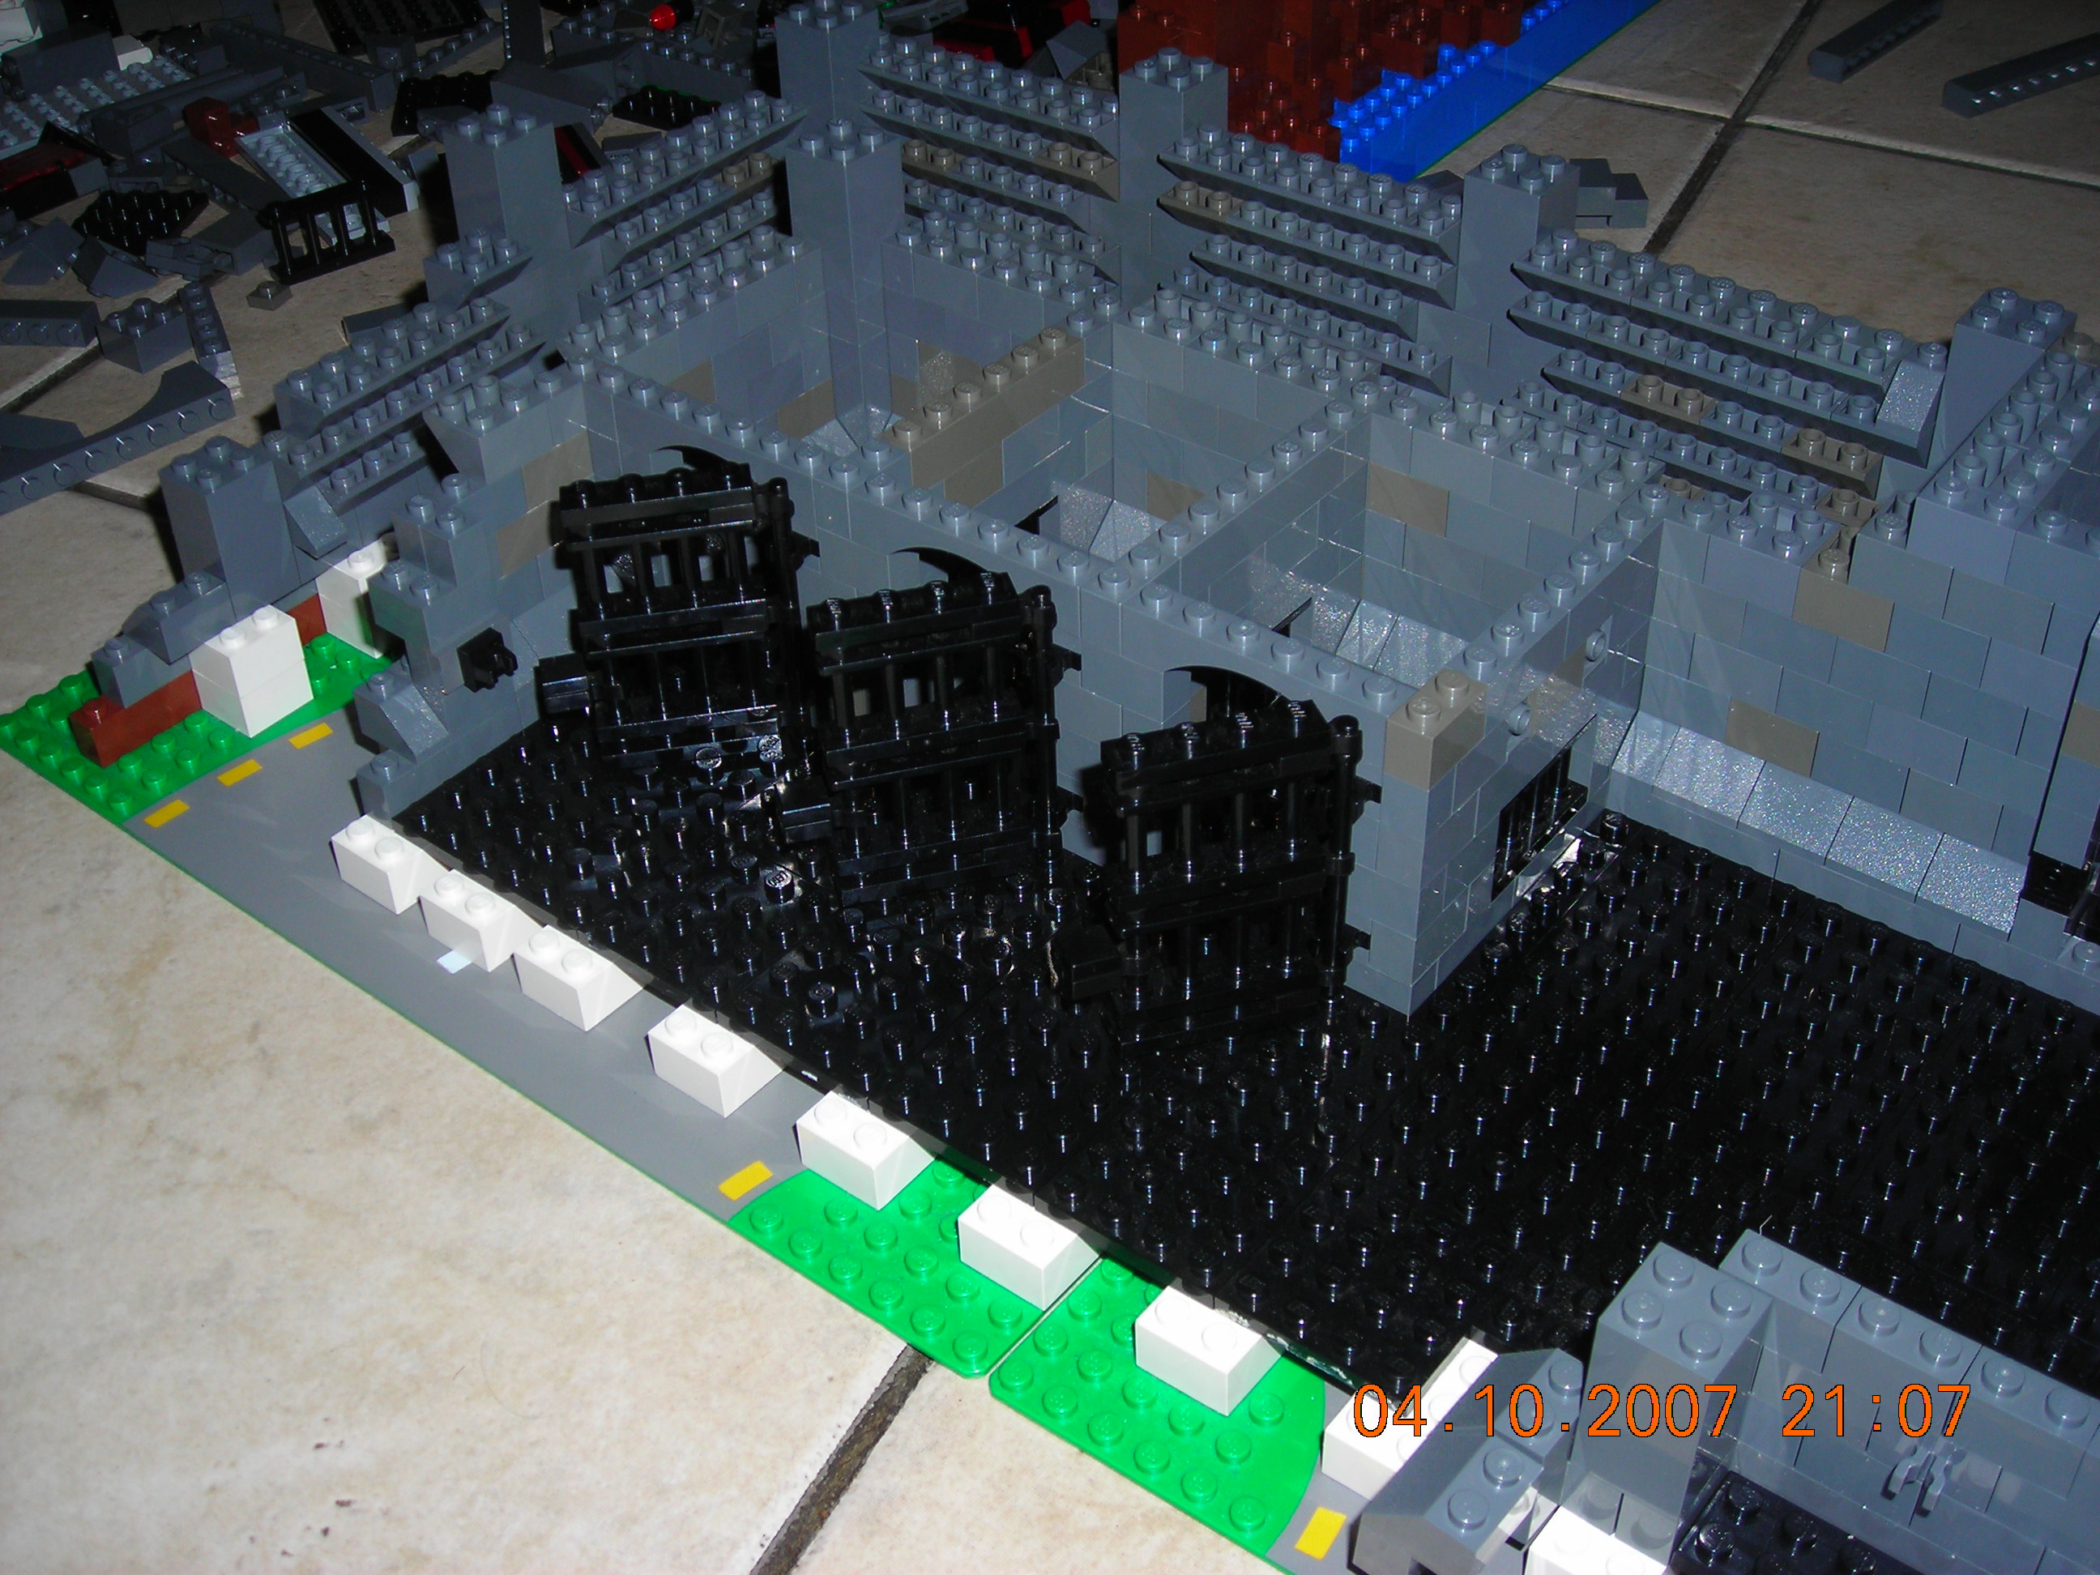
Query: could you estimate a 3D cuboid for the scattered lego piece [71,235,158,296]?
[{"bbox_3d":[-0.245,-0.134,0.651,0.016,0.011,0.016,19,16,-49],"label":"scattered lego piece"}]

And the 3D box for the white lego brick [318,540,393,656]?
[{"bbox_3d":[-0.135,-0.040,0.495,0.016,0.020,0.016,25,47,30],"label":"white lego brick"}]

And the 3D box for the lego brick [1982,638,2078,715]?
[{"bbox_3d":[0.148,-0.018,0.372,0.016,0.010,0.008,25,47,30],"label":"lego brick"}]

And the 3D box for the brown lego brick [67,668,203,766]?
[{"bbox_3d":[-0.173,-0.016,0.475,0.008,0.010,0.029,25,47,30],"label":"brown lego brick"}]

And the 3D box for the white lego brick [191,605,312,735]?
[{"bbox_3d":[-0.154,-0.024,0.476,0.016,0.020,0.016,25,47,30],"label":"white lego brick"}]

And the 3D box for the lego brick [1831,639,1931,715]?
[{"bbox_3d":[0.133,-0.019,0.394,0.016,0.010,0.008,25,46,30],"label":"lego brick"}]

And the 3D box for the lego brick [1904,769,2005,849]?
[{"bbox_3d":[0.146,0.000,0.396,0.016,0.010,0.013,25,46,29],"label":"lego brick"}]

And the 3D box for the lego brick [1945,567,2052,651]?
[{"bbox_3d":[0.142,-0.028,0.370,0.016,0.010,0.008,25,47,30],"label":"lego brick"}]

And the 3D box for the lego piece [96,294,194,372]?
[{"bbox_3d":[-0.222,-0.111,0.611,0.016,0.011,0.016,23,45,28],"label":"lego piece"}]

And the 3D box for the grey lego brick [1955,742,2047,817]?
[{"bbox_3d":[0.152,-0.003,0.390,0.016,0.010,0.008,25,46,30],"label":"grey lego brick"}]

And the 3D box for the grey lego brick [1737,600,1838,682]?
[{"bbox_3d":[0.119,-0.025,0.397,0.016,0.010,0.008,25,47,30],"label":"grey lego brick"}]

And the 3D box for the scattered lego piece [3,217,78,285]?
[{"bbox_3d":[-0.259,-0.136,0.643,0.016,0.011,0.016,-36,26,31],"label":"scattered lego piece"}]

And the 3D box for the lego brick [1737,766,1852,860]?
[{"bbox_3d":[0.124,0.002,0.410,0.016,0.010,0.016,25,46,29],"label":"lego brick"}]

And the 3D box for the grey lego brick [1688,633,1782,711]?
[{"bbox_3d":[0.115,-0.021,0.411,0.016,0.010,0.008,25,46,30],"label":"grey lego brick"}]

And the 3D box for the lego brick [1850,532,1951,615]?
[{"bbox_3d":[0.133,-0.034,0.383,0.016,0.010,0.008,25,46,30],"label":"lego brick"}]

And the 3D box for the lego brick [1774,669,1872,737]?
[{"bbox_3d":[0.127,-0.015,0.404,0.016,0.010,0.008,25,46,30],"label":"lego brick"}]

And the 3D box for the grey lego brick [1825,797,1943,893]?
[{"bbox_3d":[0.136,0.008,0.401,0.016,0.010,0.016,25,47,30],"label":"grey lego brick"}]

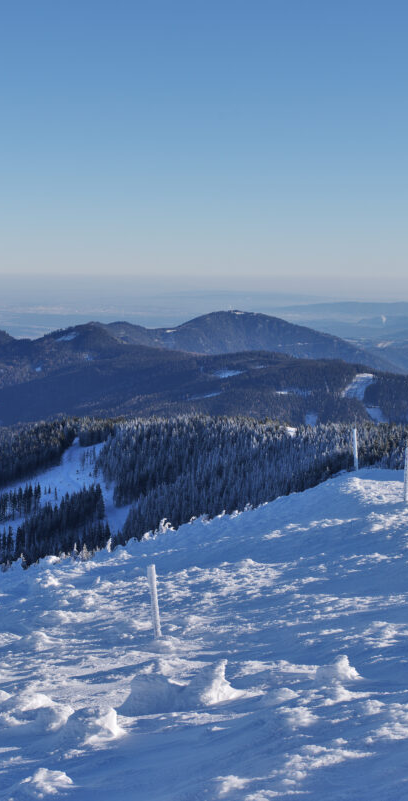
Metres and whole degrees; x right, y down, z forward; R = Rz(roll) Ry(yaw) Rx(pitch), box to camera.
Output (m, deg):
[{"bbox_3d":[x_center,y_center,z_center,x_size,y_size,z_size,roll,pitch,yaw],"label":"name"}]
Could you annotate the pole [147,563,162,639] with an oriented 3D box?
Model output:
[{"bbox_3d":[-1.214,4.991,37.310,0.199,1.850,0.199,-5,6,-3],"label":"pole"}]

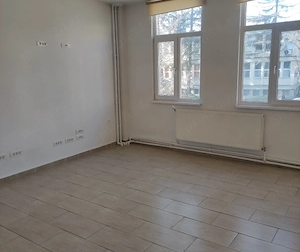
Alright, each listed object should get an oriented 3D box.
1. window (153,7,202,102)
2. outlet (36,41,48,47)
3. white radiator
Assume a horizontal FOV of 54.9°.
[{"bbox_3d":[0.526,-1.399,5.718,1.140,1.800,0.120,6,13,34],"label":"window"},{"bbox_3d":[-1.820,-1.402,4.908,0.020,0.078,0.200,6,13,34],"label":"outlet"},{"bbox_3d":[1.218,0.030,5.302,1.630,0.605,0.110,6,13,34],"label":"white radiator"}]

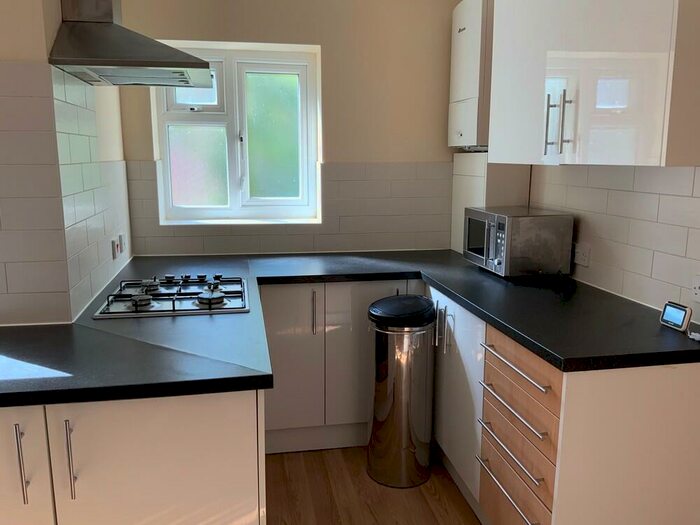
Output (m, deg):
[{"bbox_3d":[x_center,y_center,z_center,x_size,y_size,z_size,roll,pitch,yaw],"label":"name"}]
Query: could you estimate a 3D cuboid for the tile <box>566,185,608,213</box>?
[{"bbox_3d":[1.027,-0.272,2.535,0.009,0.100,0.300,-2,11,-10],"label":"tile"}]

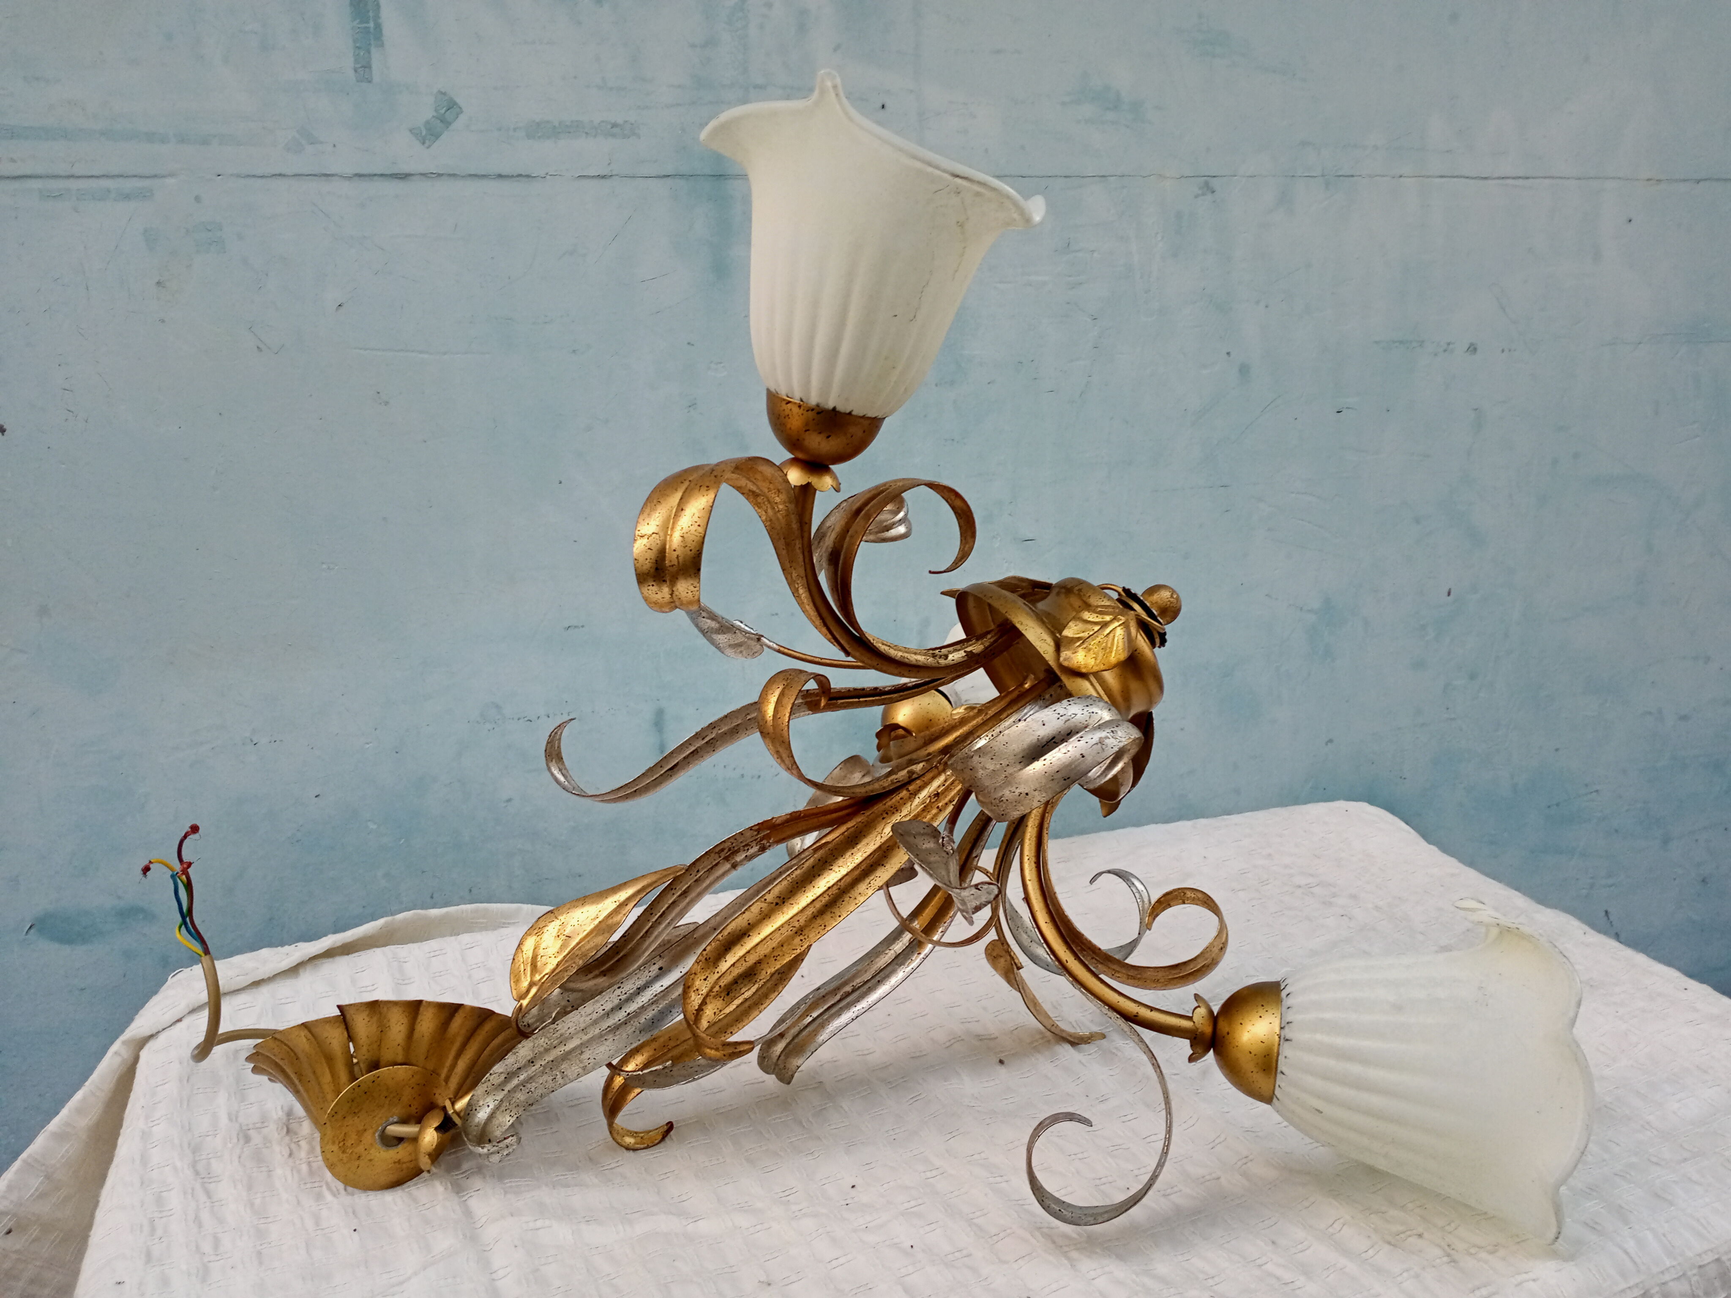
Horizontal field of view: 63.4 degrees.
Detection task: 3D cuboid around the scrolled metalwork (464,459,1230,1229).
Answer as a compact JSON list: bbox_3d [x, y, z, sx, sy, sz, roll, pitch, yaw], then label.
[{"bbox_3d":[-0.011,0.107,0.743,0.446,0.367,0.313,-36,0,-8],"label":"scrolled metalwork"}]

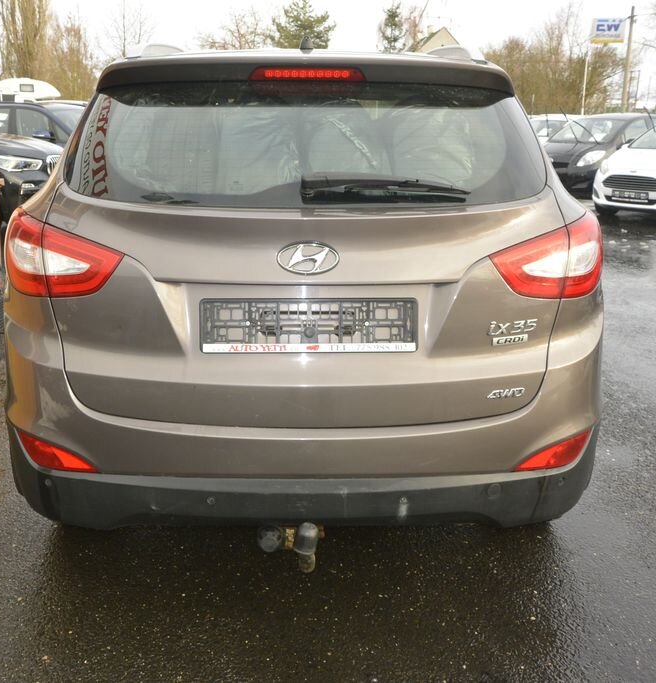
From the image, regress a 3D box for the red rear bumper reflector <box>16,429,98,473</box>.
[{"bbox_3d":[-0.727,0.290,2.068,0.260,0.080,0.140,4,17,13],"label":"red rear bumper reflector"}]

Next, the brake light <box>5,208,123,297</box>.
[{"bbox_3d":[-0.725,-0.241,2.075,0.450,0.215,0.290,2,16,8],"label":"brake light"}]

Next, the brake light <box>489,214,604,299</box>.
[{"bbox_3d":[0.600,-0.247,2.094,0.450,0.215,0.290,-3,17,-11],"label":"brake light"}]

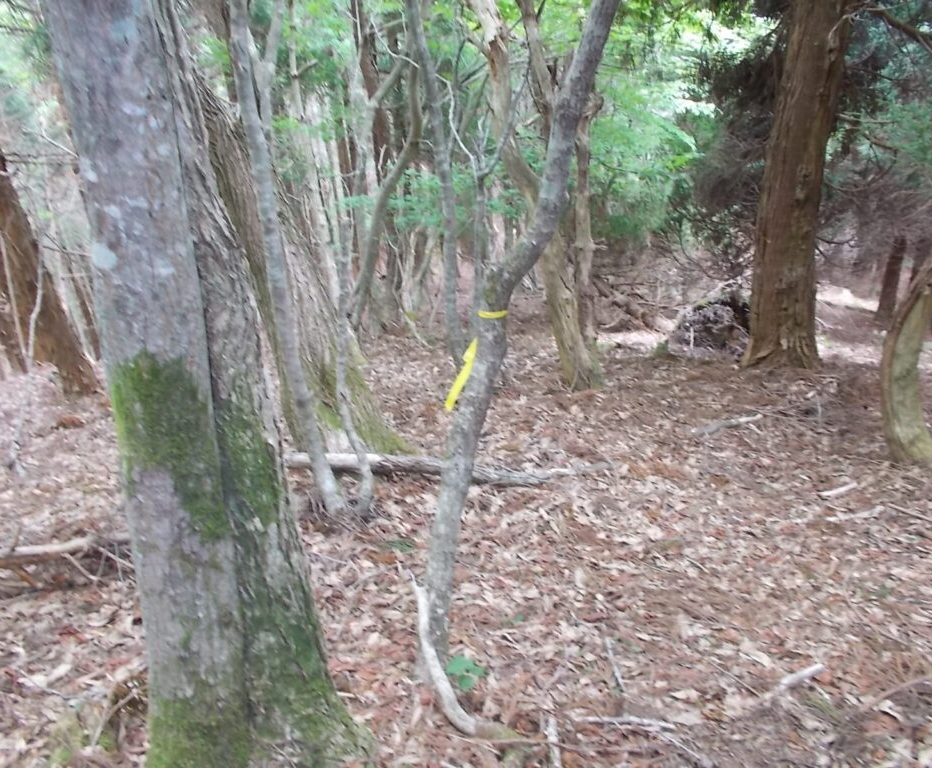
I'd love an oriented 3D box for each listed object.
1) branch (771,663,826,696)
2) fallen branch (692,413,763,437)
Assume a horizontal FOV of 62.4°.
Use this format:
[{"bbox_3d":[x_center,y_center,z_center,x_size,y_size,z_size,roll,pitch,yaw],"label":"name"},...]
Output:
[{"bbox_3d":[1.128,0.994,2.600,0.250,0.035,0.045,-8,14,-29],"label":"branch"},{"bbox_3d":[2.028,0.306,5.925,0.825,0.070,0.100,-10,14,-33],"label":"fallen branch"}]

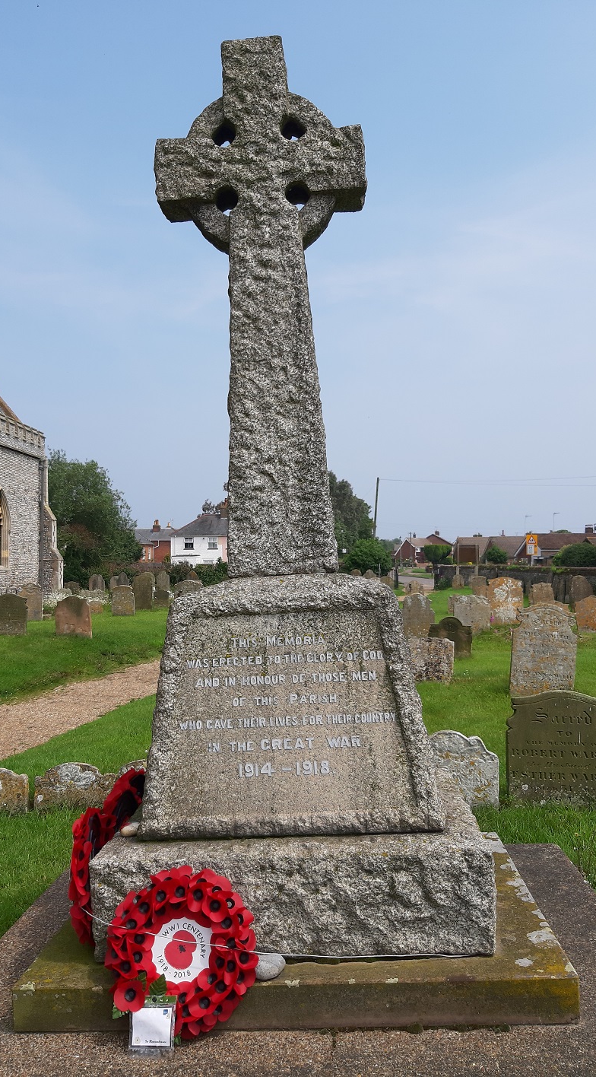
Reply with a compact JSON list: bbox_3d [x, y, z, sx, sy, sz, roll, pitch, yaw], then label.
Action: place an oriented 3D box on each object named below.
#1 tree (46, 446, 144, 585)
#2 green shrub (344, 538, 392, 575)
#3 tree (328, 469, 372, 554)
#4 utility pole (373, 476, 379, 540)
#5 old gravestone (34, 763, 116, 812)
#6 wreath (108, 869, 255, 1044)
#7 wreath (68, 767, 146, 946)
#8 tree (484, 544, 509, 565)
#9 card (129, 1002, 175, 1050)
[{"bbox_3d":[-13.932,-1.306,52.000,8.229,8.377,8.229,0,-2,0],"label":"tree"},{"bbox_3d":[4.695,1.345,57.000,3.200,2.700,3.000,0,-1,0],"label":"green shrub"},{"bbox_3d":[2.426,-1.659,85.000,10.046,10.900,10.046,0,-2,0],"label":"tree"},{"bbox_3d":[5.970,-0.814,65.000,0.250,8.073,0.250,3,-2,0],"label":"utility pole"},{"bbox_3d":[-1.320,1.479,4.988,0.470,0.280,0.090,0,-1,5],"label":"old gravestone"},{"bbox_3d":[-0.362,1.295,2.630,0.470,0.485,0.110,-1,-27,2],"label":"wreath"},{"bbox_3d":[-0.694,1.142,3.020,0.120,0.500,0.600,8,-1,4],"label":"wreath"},{"bbox_3d":[19.424,2.162,82.000,2.382,3.093,2.382,0,-2,0],"label":"tree"},{"bbox_3d":[-0.432,1.444,2.490,0.125,0.119,0.010,0,-19,2],"label":"card"}]

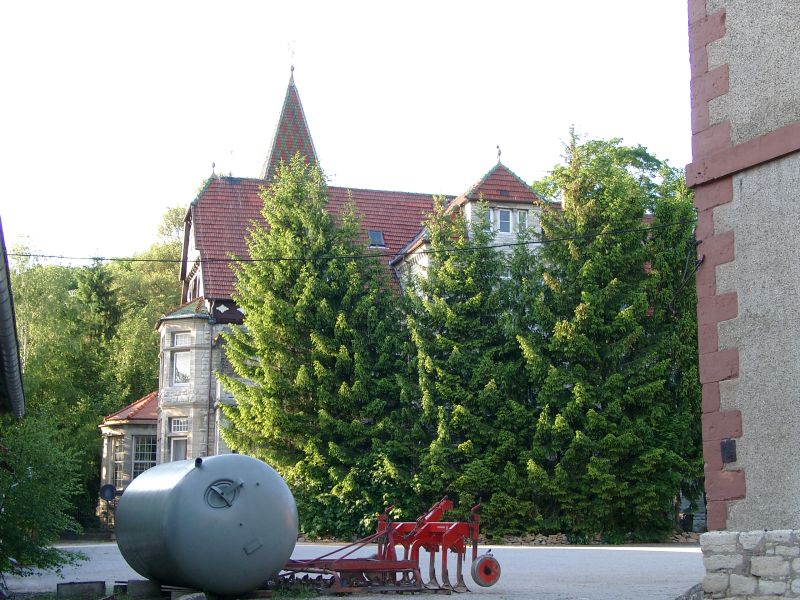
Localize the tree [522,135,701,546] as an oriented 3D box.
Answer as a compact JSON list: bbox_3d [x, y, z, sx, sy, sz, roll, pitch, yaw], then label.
[{"bbox_3d":[8.747,1.303,57.654,7.170,17.160,6.500,0,-10,0],"label":"tree"}]

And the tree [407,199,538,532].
[{"bbox_3d":[3.027,2.675,57.917,5.400,14.230,5.200,0,-10,0],"label":"tree"}]

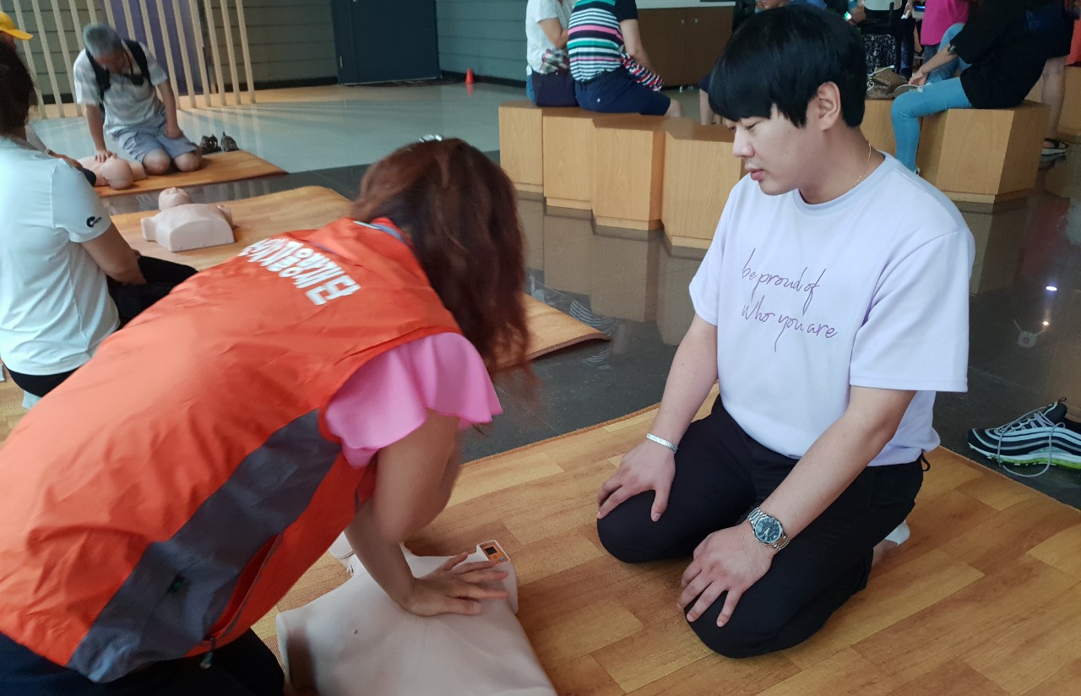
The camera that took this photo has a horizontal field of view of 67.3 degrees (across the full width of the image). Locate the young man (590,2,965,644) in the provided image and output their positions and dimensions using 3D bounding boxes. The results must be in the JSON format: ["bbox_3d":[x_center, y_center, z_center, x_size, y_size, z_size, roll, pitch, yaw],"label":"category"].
[{"bbox_3d":[0.434,-0.051,1.339,0.620,0.935,0.470,-15,27,-30],"label":"young man"}]

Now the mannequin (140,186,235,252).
[{"bbox_3d":[-1.626,-0.621,3.725,0.400,0.190,0.600,-14,26,-28],"label":"mannequin"}]

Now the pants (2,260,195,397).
[{"bbox_3d":[-1.052,-0.090,2.267,0.430,0.330,0.630,7,24,19],"label":"pants"}]

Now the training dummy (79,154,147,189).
[{"bbox_3d":[-2.614,-1.078,4.842,0.600,0.190,0.400,12,26,28],"label":"training dummy"}]

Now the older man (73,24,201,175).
[{"bbox_3d":[-2.547,-1.576,5.157,0.640,0.870,0.720,-6,23,-12],"label":"older man"}]

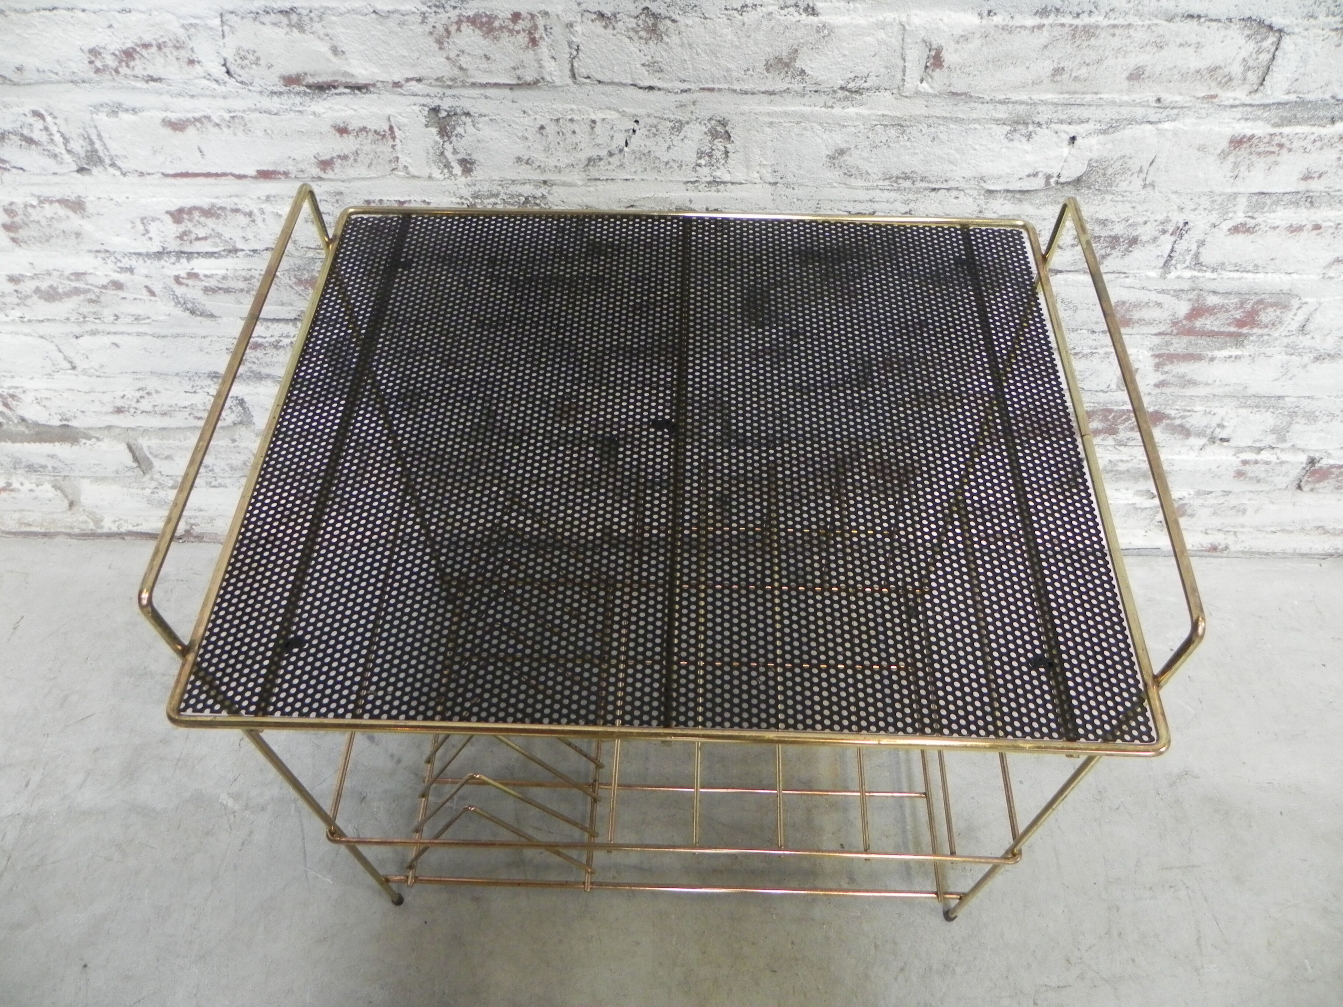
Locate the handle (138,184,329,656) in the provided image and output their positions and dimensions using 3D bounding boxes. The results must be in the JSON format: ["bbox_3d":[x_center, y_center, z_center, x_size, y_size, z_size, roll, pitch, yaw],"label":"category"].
[{"bbox_3d":[-0.238,-0.062,0.576,0.006,0.057,0.307,1,54,1],"label":"handle"}]

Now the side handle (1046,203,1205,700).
[{"bbox_3d":[0.246,-0.050,0.568,0.006,0.057,0.307,1,54,1],"label":"side handle"}]

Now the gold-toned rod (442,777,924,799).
[{"bbox_3d":[0.003,0.246,0.872,0.437,0.004,0.004,1,54,1],"label":"gold-toned rod"}]

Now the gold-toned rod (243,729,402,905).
[{"bbox_3d":[-0.241,0.211,0.689,0.006,0.449,0.006,1,54,1],"label":"gold-toned rod"}]

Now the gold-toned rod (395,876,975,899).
[{"bbox_3d":[0.001,0.313,0.822,0.466,0.004,0.004,1,54,1],"label":"gold-toned rod"}]

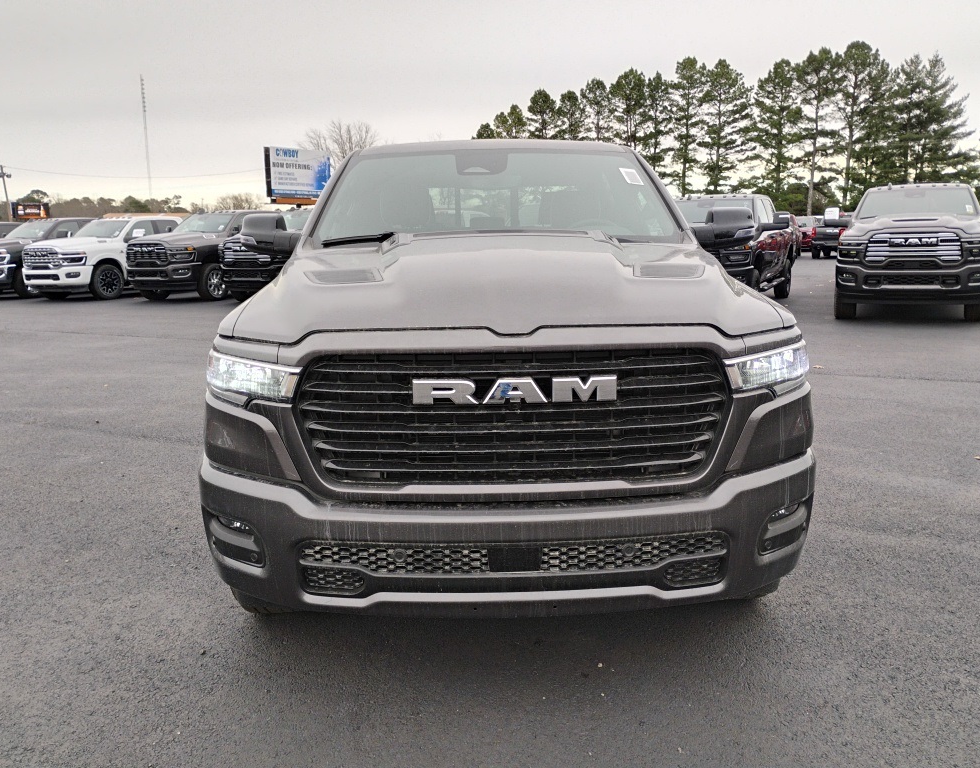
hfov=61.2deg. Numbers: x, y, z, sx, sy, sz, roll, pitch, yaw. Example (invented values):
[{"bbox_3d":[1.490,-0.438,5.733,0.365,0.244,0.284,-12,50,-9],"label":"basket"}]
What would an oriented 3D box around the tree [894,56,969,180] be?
[{"bbox_3d":[31.981,-17.675,60.000,5.650,12.387,5.650,-1,11,0],"label":"tree"}]

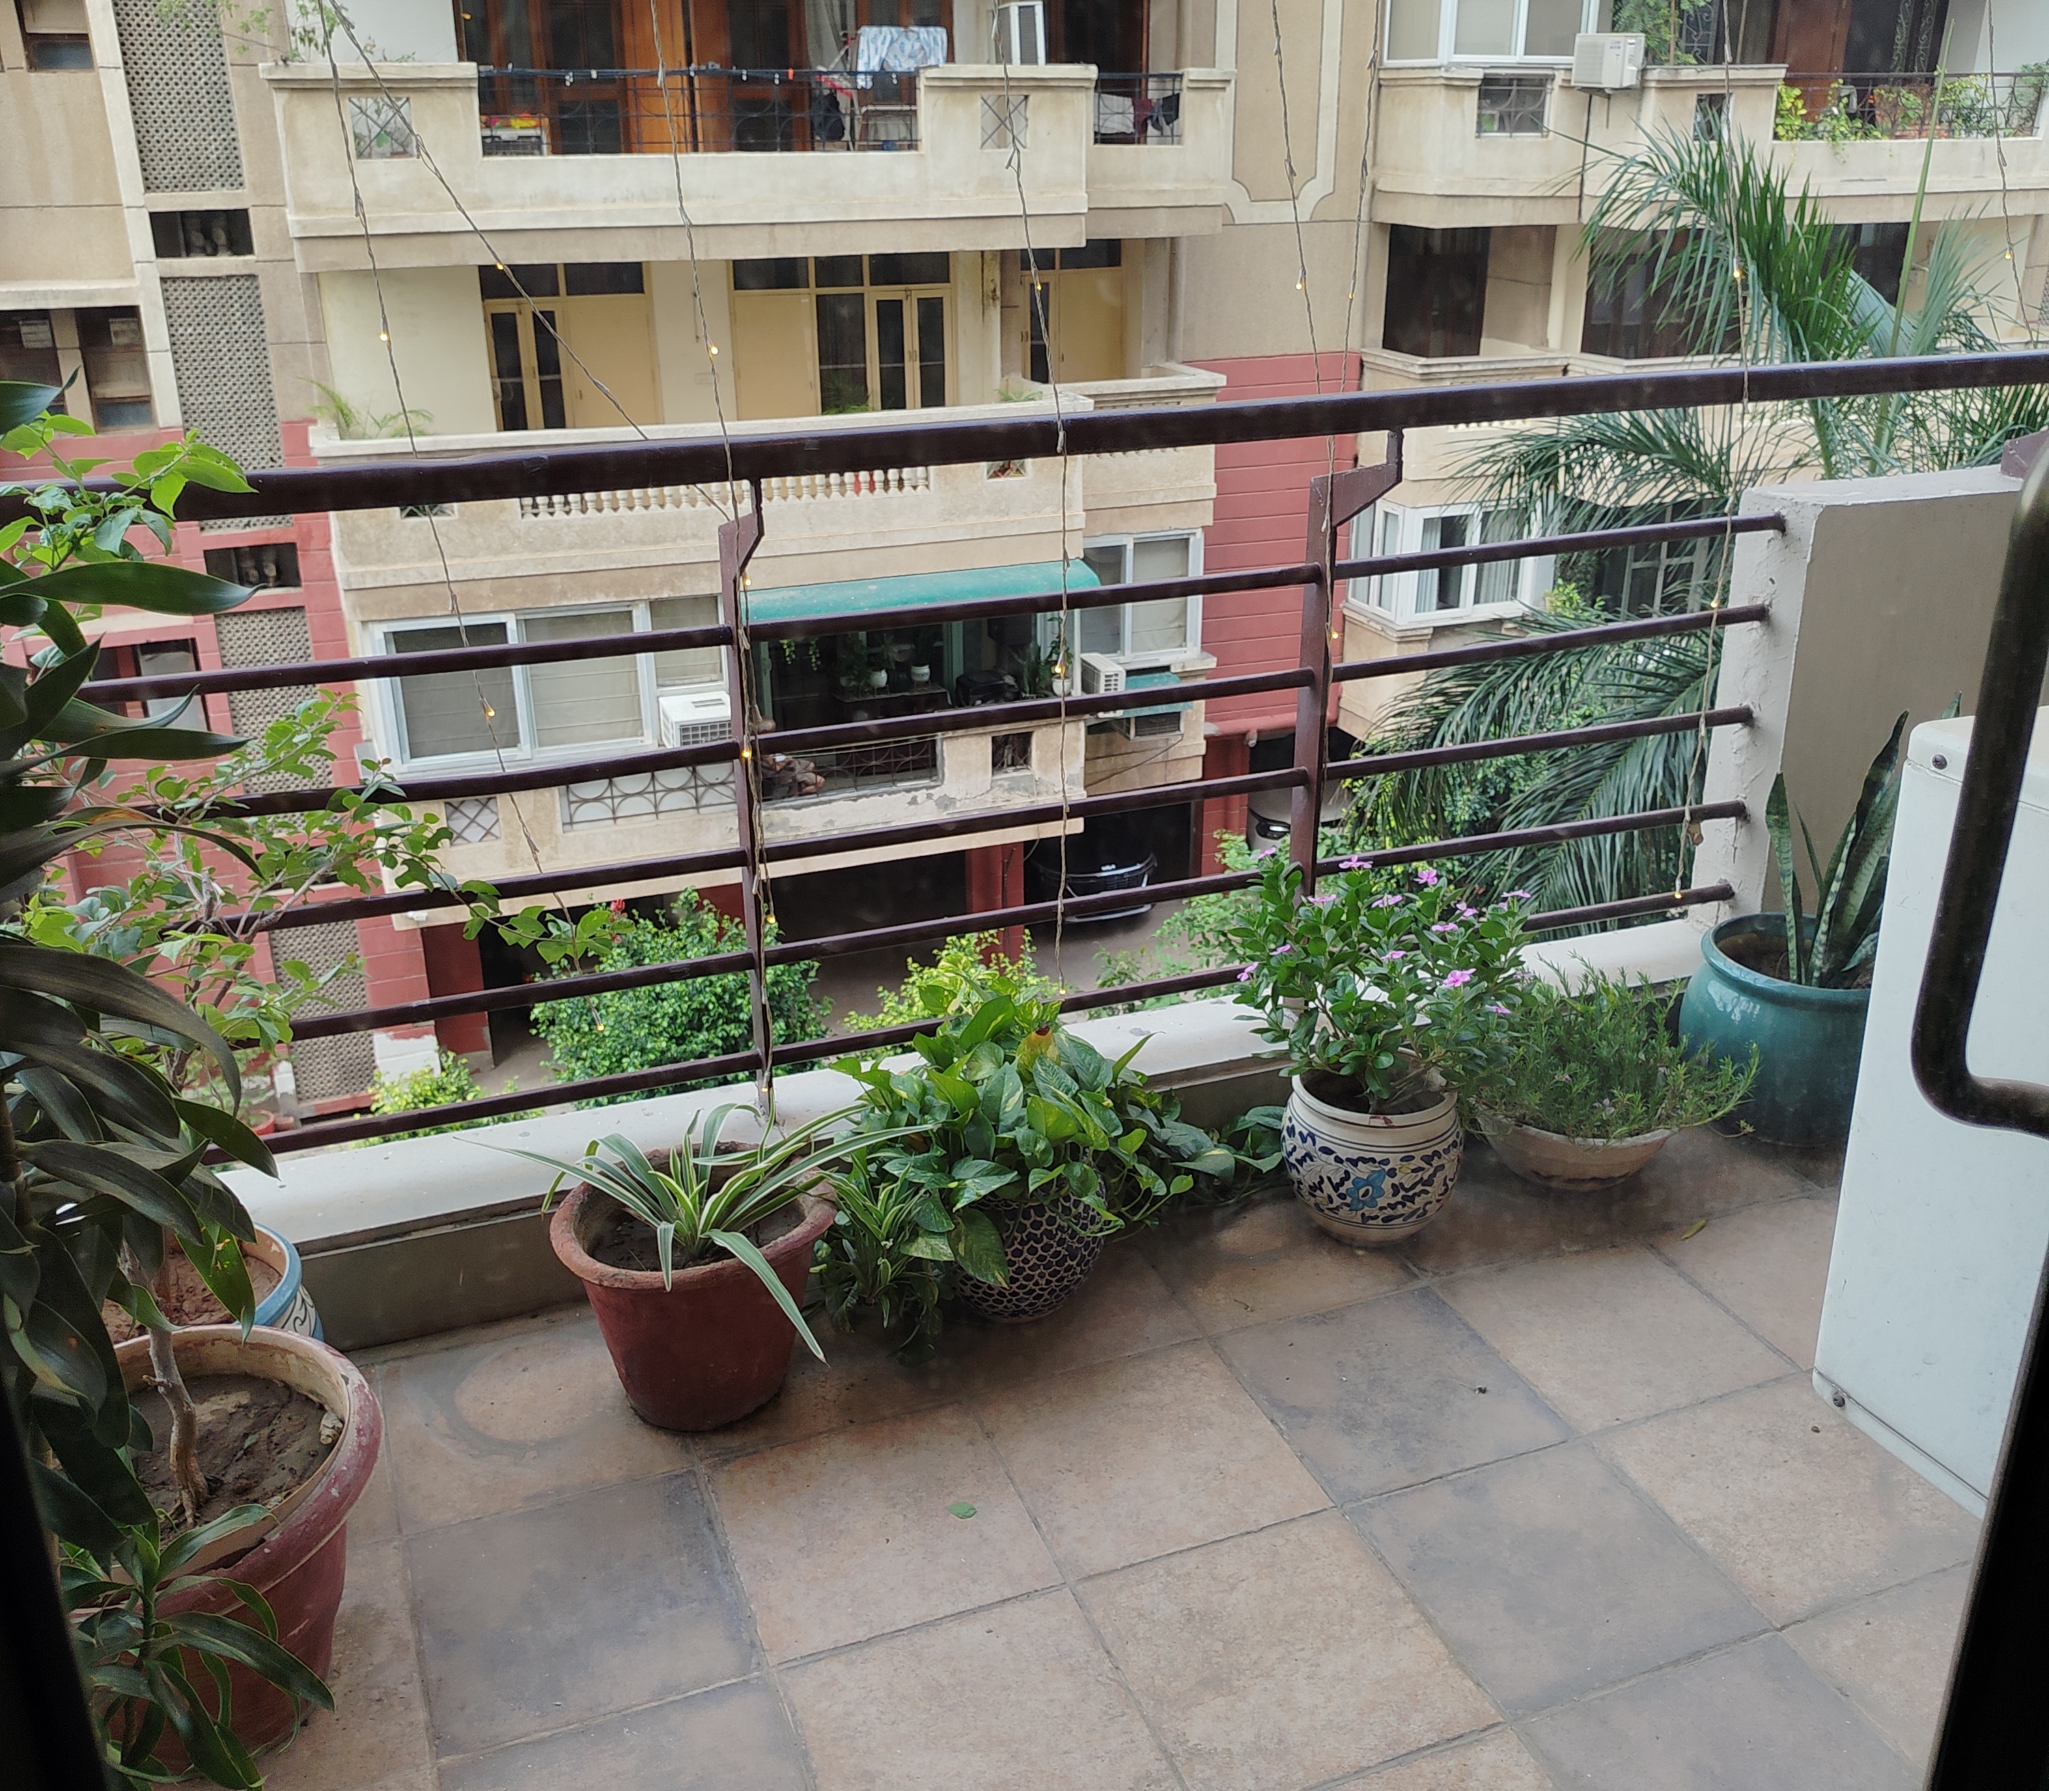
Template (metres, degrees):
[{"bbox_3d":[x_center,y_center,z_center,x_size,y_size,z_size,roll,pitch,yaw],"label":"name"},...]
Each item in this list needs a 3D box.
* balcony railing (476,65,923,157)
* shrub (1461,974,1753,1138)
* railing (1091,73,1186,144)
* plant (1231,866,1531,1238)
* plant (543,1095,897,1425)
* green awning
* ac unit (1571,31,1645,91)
[{"bbox_3d":[-2.901,-7.258,17.533,4.140,0.730,0.080,-9,24,-21],"label":"balcony railing"},{"bbox_3d":[0.804,0.201,2.623,0.385,0.170,0.340,-9,24,-20],"label":"shrub"},{"bbox_3d":[1.217,-8.199,19.766,1.050,0.720,0.080,-9,24,-21],"label":"railing"},{"bbox_3d":[0.456,0.195,2.443,0.365,0.490,0.340,0,22,0],"label":"plant"},{"bbox_3d":[-0.349,0.415,2.155,0.400,0.310,0.380,0,22,0],"label":"plant"},{"bbox_3d":[-1.042,-3.113,19.660,3.890,0.380,0.480,-9,24,-21],"label":"green awning"},{"bbox_3d":[6.516,-9.298,21.121,0.290,0.540,0.780,-17,28,-35],"label":"ac unit"}]

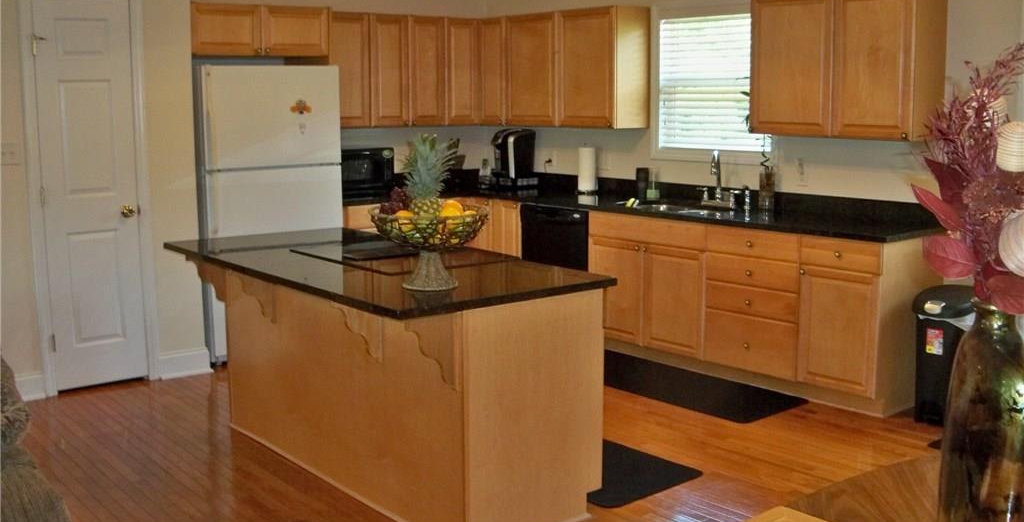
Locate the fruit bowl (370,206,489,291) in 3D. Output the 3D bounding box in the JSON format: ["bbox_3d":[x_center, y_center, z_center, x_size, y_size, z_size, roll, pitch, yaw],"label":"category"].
[{"bbox_3d":[-0.297,-0.050,3.768,0.426,0.273,0.426,0,9,0],"label":"fruit bowl"}]

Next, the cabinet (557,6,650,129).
[{"bbox_3d":[0.588,-1.251,6.786,0.315,0.757,0.556,-7,12,-39],"label":"cabinet"}]

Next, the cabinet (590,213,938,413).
[{"bbox_3d":[1.361,0.200,5.956,0.622,0.876,1.993,-8,12,-40],"label":"cabinet"}]

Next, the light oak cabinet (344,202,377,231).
[{"bbox_3d":[-1.016,0.000,7.209,0.750,0.876,0.620,-8,12,-40],"label":"light oak cabinet"}]

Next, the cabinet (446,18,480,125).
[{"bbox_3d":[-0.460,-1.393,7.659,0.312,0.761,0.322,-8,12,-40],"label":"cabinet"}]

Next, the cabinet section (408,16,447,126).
[{"bbox_3d":[-0.687,-1.340,7.347,0.316,0.750,0.320,-8,12,-41],"label":"cabinet section"}]

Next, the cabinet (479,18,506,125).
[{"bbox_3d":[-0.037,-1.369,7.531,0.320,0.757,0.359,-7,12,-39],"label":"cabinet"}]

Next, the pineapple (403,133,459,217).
[{"bbox_3d":[-0.298,-0.281,3.731,0.190,0.352,0.190,0,9,0],"label":"pineapple"}]

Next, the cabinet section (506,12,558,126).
[{"bbox_3d":[0.247,-1.318,7.213,0.320,0.750,0.527,-8,12,-41],"label":"cabinet section"}]

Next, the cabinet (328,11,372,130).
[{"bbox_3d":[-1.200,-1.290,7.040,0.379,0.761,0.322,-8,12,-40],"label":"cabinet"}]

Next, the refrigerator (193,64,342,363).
[{"bbox_3d":[-1.600,-0.318,6.341,0.832,1.712,0.776,-7,12,-39],"label":"refrigerator"}]

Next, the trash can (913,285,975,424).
[{"bbox_3d":[2.176,0.459,5.057,0.380,0.650,0.290,-8,12,-40],"label":"trash can"}]

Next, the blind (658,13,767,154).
[{"bbox_3d":[1.224,-1.071,6.281,0.053,0.794,0.880,-7,12,-39],"label":"blind"}]

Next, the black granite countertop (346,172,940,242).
[{"bbox_3d":[0.329,-0.346,6.140,1.707,0.127,3.861,-7,12,-39],"label":"black granite countertop"}]

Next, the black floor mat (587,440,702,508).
[{"bbox_3d":[0.186,0.858,4.623,0.595,0.013,1.198,-8,12,-40],"label":"black floor mat"}]

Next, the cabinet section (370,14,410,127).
[{"bbox_3d":[-0.927,-1.308,7.139,0.322,0.750,0.320,-8,12,-41],"label":"cabinet section"}]

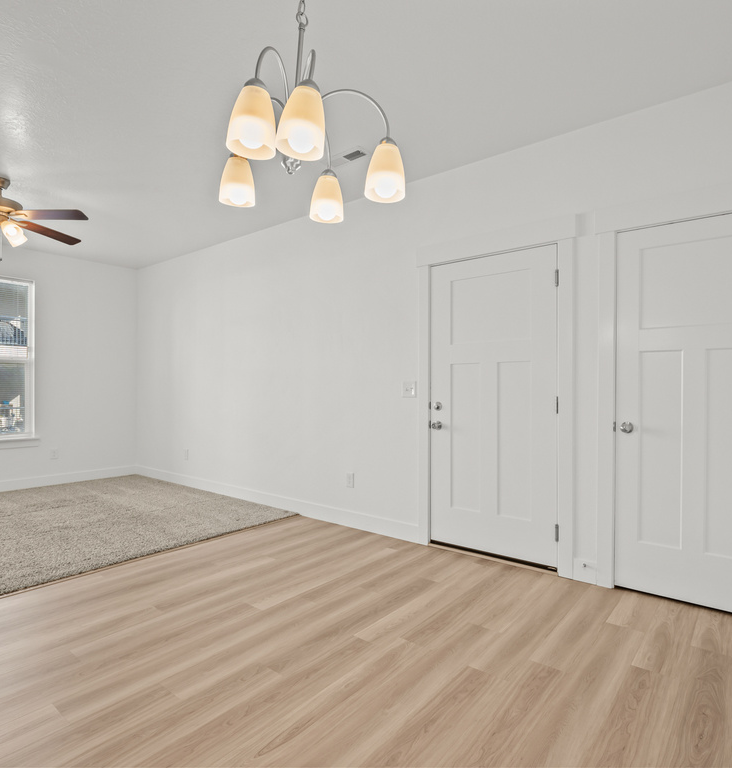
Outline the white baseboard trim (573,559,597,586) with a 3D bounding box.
[{"bbox_3d":[1.319,1.123,2.850,0.135,0.133,0.016,0,0,39],"label":"white baseboard trim"}]

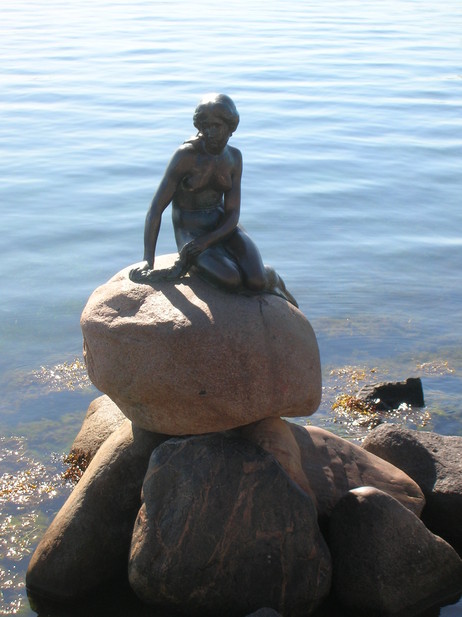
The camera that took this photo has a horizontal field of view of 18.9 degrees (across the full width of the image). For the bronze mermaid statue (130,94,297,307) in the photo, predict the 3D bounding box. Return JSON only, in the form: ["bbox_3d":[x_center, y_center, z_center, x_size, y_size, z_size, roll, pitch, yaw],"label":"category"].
[{"bbox_3d":[-0.090,-0.513,7.194,0.920,1.200,0.670,-8,20,-24],"label":"bronze mermaid statue"}]

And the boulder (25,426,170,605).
[{"bbox_3d":[-0.700,1.066,7.496,0.820,0.900,0.820,0,18,0],"label":"boulder"}]

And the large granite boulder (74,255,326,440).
[{"bbox_3d":[-0.162,0.192,7.370,1.250,0.860,1.050,0,18,0],"label":"large granite boulder"}]

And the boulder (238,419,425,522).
[{"bbox_3d":[0.565,0.910,7.814,1.050,0.750,0.850,0,18,0],"label":"boulder"}]

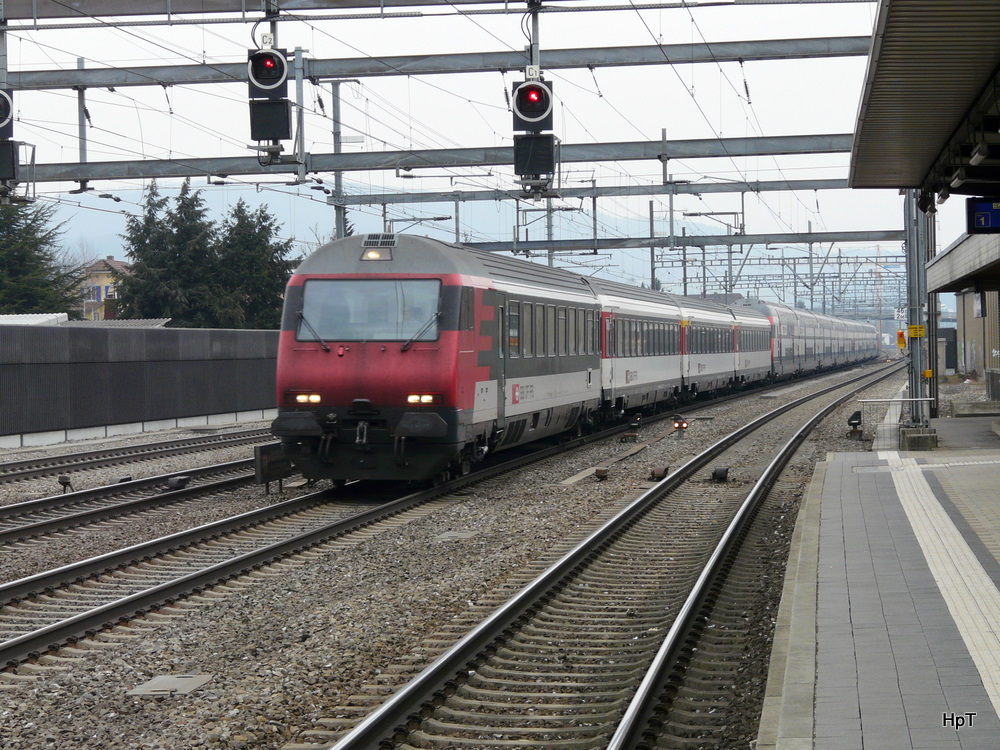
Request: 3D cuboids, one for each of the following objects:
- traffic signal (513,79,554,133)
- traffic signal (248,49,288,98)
[{"bbox_3d":[0.535,-4.348,47.200,0.640,0.790,0.360,-1,1,7],"label":"traffic signal"},{"bbox_3d":[-3.782,-4.915,47.600,0.640,0.790,0.360,-1,1,7],"label":"traffic signal"}]

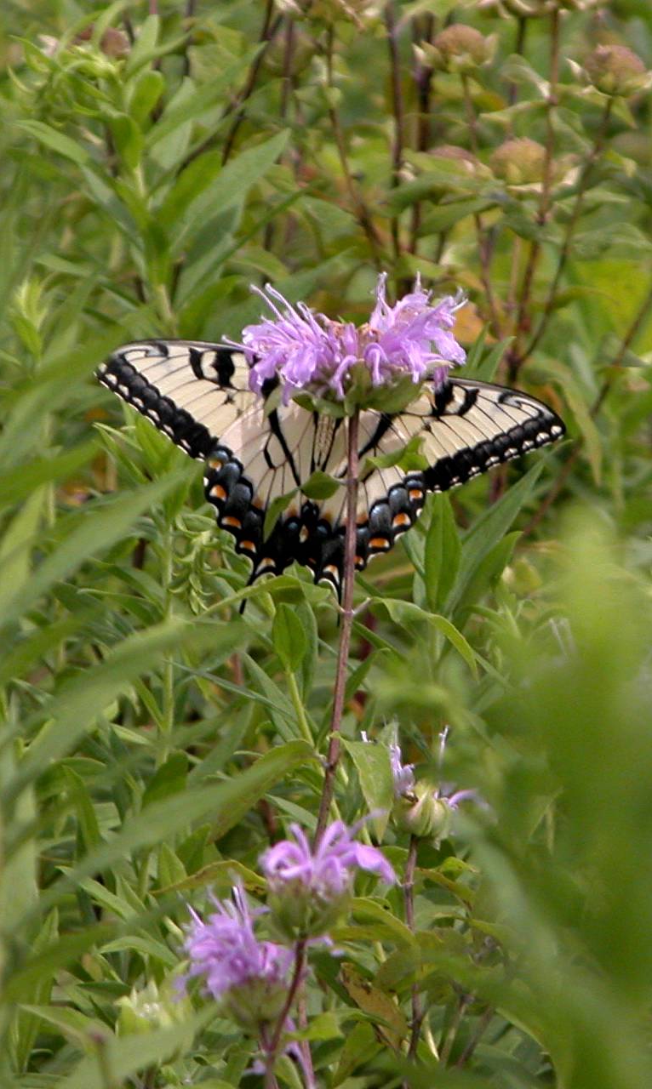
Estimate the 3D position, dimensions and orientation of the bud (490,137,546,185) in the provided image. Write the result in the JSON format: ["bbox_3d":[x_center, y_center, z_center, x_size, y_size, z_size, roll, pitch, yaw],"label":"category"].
[{"bbox_3d":[0.048,-0.097,2.220,0.014,0.013,0.014,2,10,0],"label":"bud"}]

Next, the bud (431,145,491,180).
[{"bbox_3d":[0.040,-0.112,2.600,0.018,0.012,0.018,0,12,0],"label":"bud"}]

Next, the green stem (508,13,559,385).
[{"bbox_3d":[0.052,-0.087,2.200,0.004,0.096,0.004,7,9,0],"label":"green stem"}]

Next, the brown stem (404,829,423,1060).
[{"bbox_3d":[0.022,0.100,2.200,0.004,0.057,0.004,0,12,0],"label":"brown stem"}]

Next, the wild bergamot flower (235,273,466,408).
[{"bbox_3d":[0.005,-0.043,1.850,0.049,0.028,0.043,2,6,0],"label":"wild bergamot flower"}]

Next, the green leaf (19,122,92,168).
[{"bbox_3d":[-0.074,-0.109,2.400,0.025,0.004,0.007,27,18,-7],"label":"green leaf"}]

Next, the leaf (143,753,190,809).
[{"bbox_3d":[-0.036,0.053,1.980,0.009,0.018,0.006,39,6,16],"label":"leaf"}]

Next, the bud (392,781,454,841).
[{"bbox_3d":[0.024,0.066,2.200,0.015,0.014,0.015,0,12,0],"label":"bud"}]

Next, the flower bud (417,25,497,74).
[{"bbox_3d":[0.033,-0.126,2.240,0.020,0.013,0.018,2,10,0],"label":"flower bud"}]

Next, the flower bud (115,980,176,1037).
[{"bbox_3d":[-0.045,0.116,2.200,0.015,0.014,0.015,0,12,0],"label":"flower bud"}]

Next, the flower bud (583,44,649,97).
[{"bbox_3d":[0.086,-0.140,2.600,0.019,0.015,0.019,9,12,0],"label":"flower bud"}]

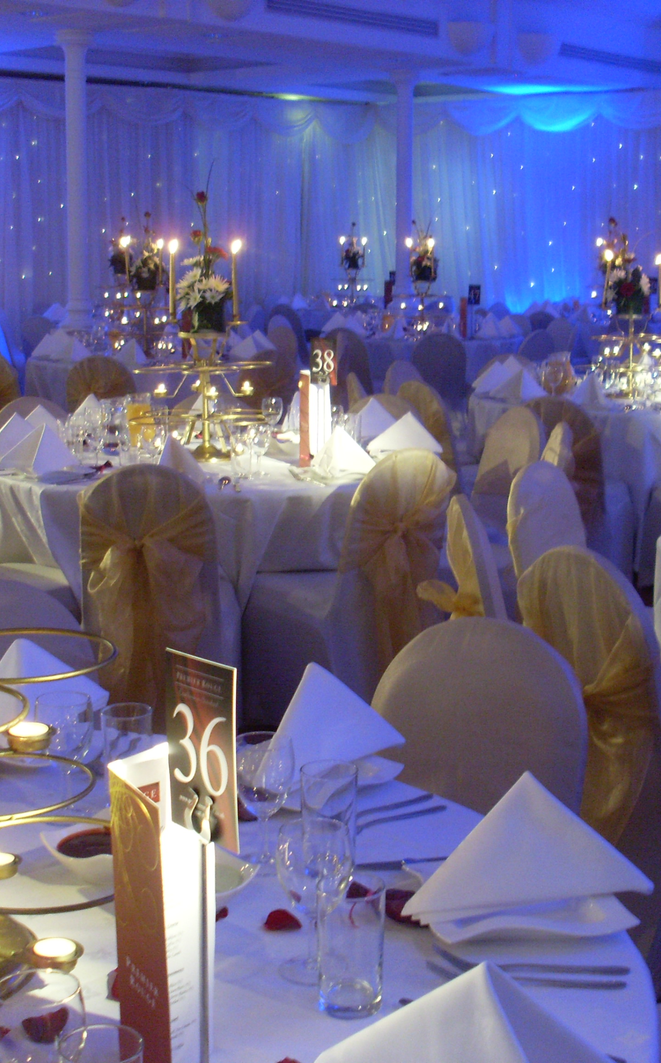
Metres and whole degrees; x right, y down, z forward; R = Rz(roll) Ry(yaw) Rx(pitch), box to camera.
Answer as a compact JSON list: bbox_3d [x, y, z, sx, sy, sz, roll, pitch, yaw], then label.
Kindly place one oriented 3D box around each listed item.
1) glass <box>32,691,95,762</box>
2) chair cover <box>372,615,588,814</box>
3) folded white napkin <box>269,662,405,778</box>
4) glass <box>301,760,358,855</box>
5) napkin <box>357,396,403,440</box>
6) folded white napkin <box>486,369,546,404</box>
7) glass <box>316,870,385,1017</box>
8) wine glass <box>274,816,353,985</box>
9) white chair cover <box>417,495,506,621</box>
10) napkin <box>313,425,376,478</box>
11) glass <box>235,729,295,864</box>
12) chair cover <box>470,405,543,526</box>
[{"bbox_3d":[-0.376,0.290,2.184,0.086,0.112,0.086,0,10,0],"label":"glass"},{"bbox_3d":[0.126,0.632,2.655,0.430,0.910,0.530,7,12,34],"label":"chair cover"},{"bbox_3d":[-0.037,0.272,2.382,0.208,0.137,0.269,5,11,26],"label":"folded white napkin"},{"bbox_3d":[-0.001,0.362,1.971,0.068,0.128,0.068,0,10,0],"label":"glass"},{"bbox_3d":[0.155,-0.459,6.362,0.300,0.154,0.181,-4,11,-20],"label":"napkin"},{"bbox_3d":[0.984,-0.739,7.784,0.280,0.138,0.237,-7,12,-34],"label":"folded white napkin"},{"bbox_3d":[0.022,0.428,1.611,0.068,0.128,0.068,0,10,0],"label":"glass"},{"bbox_3d":[-0.020,0.410,1.742,0.086,0.169,0.086,0,10,0],"label":"wine glass"},{"bbox_3d":[0.585,0.342,4.134,0.550,0.880,0.420,1,10,4],"label":"white chair cover"},{"bbox_3d":[0.011,-0.295,5.374,0.181,0.140,0.282,-7,12,-33],"label":"napkin"},{"bbox_3d":[-0.084,0.345,1.979,0.077,0.160,0.077,0,10,0],"label":"glass"},{"bbox_3d":[0.556,-0.043,6.384,0.530,0.910,0.430,-5,12,-27],"label":"chair cover"}]

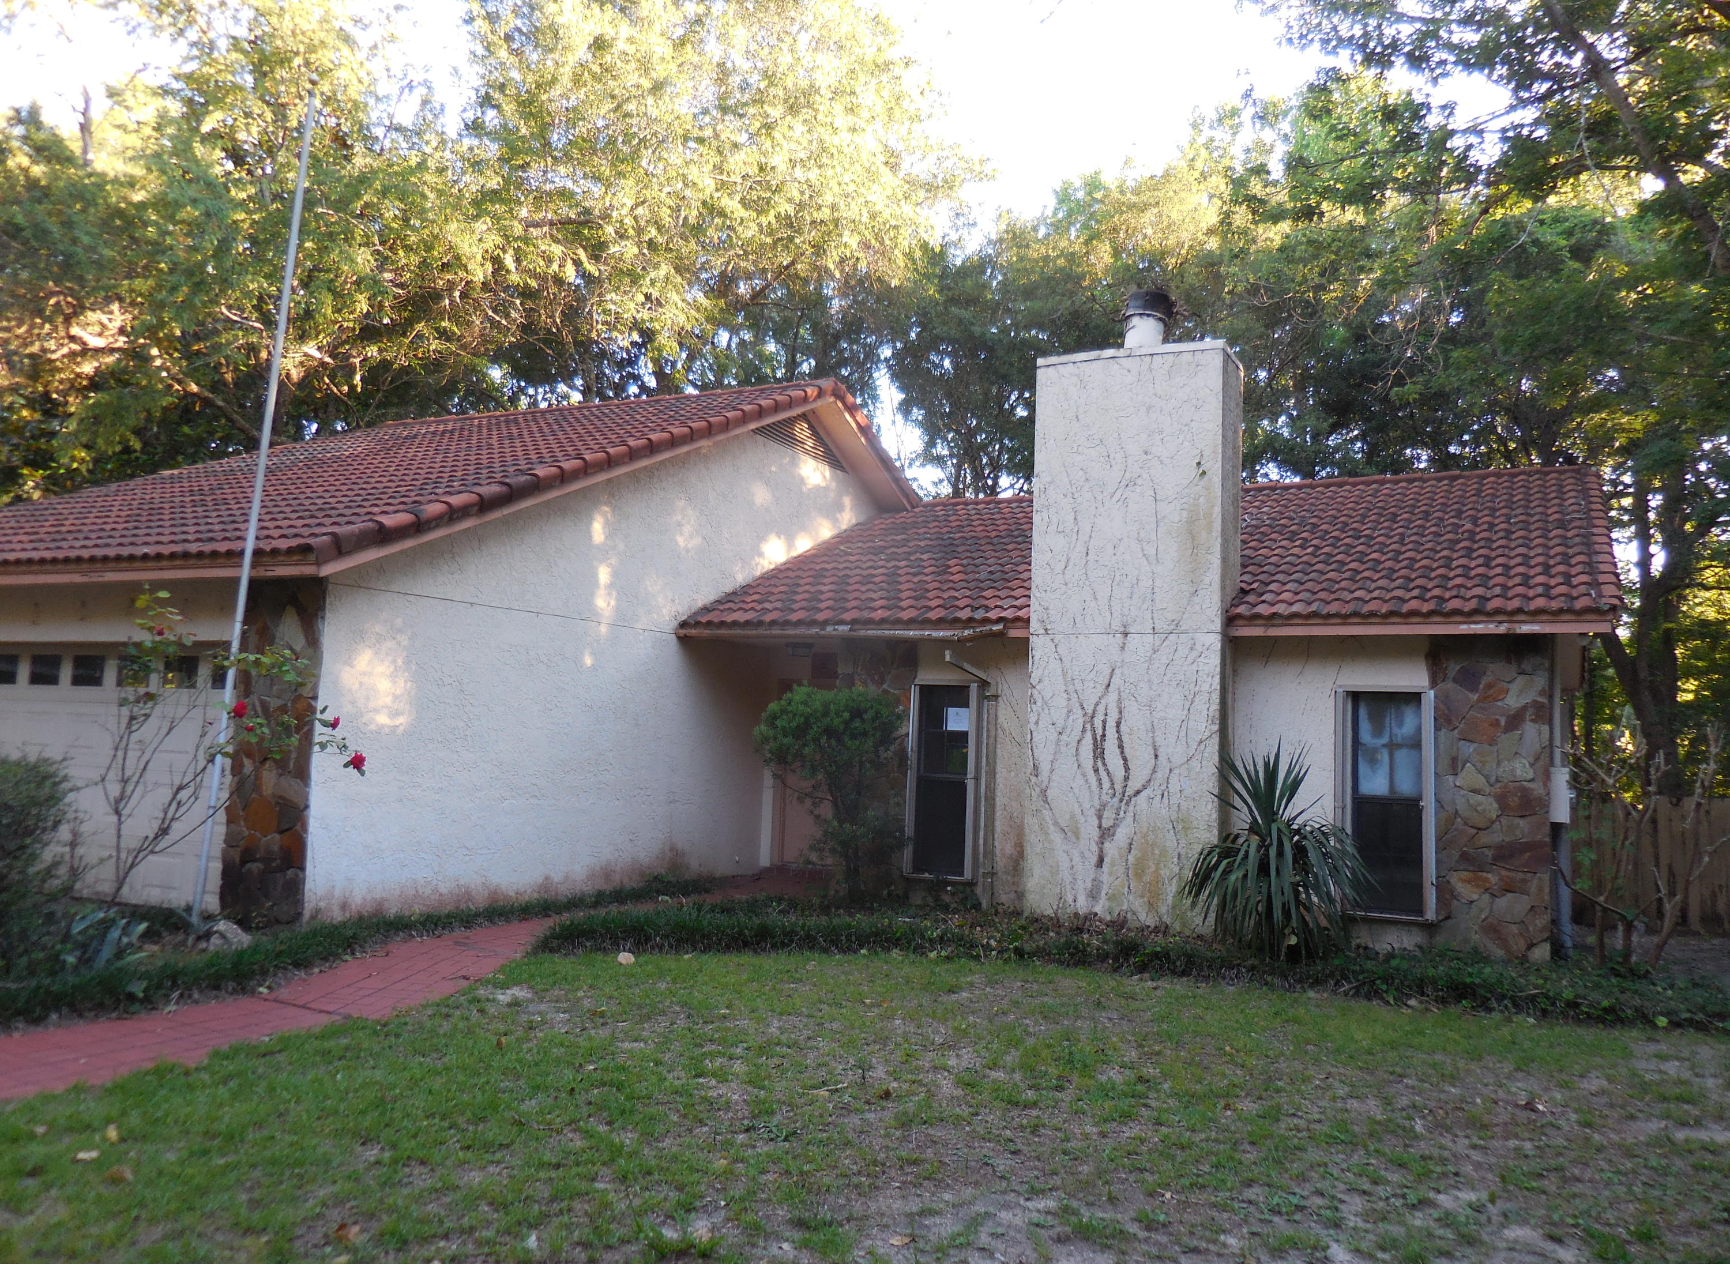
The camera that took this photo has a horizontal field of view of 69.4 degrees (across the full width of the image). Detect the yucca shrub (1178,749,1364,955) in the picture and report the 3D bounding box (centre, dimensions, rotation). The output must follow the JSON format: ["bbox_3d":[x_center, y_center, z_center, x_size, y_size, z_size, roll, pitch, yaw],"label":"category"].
[{"bbox_3d":[3.203,1.643,9.747,1.518,1.677,1.499,0,-5,26],"label":"yucca shrub"}]

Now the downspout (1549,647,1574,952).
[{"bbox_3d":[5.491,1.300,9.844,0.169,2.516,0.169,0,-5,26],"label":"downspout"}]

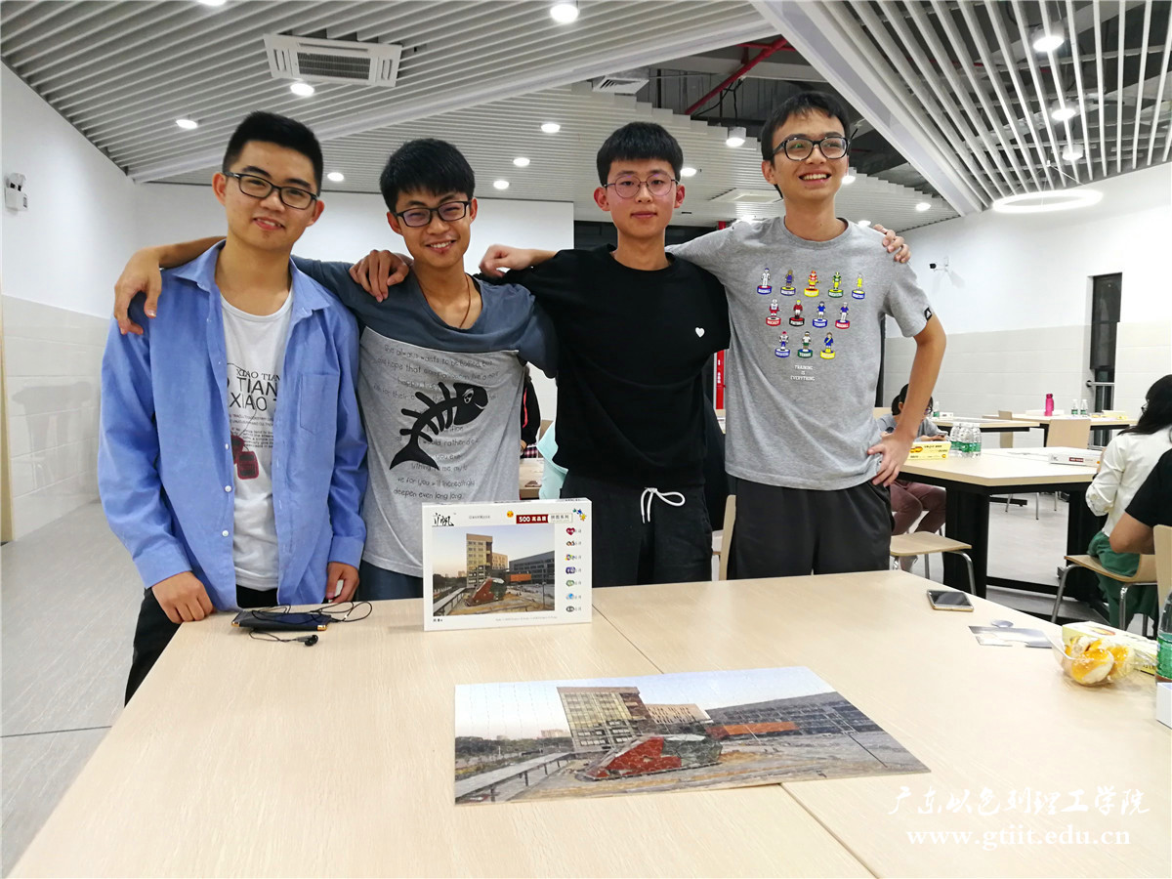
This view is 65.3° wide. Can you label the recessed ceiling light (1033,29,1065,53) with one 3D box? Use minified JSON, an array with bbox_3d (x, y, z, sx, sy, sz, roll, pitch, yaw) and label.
[{"bbox_3d":[3.312,-2.850,6.546,0.195,0.100,0.195,-1,4,-14],"label":"recessed ceiling light"}]

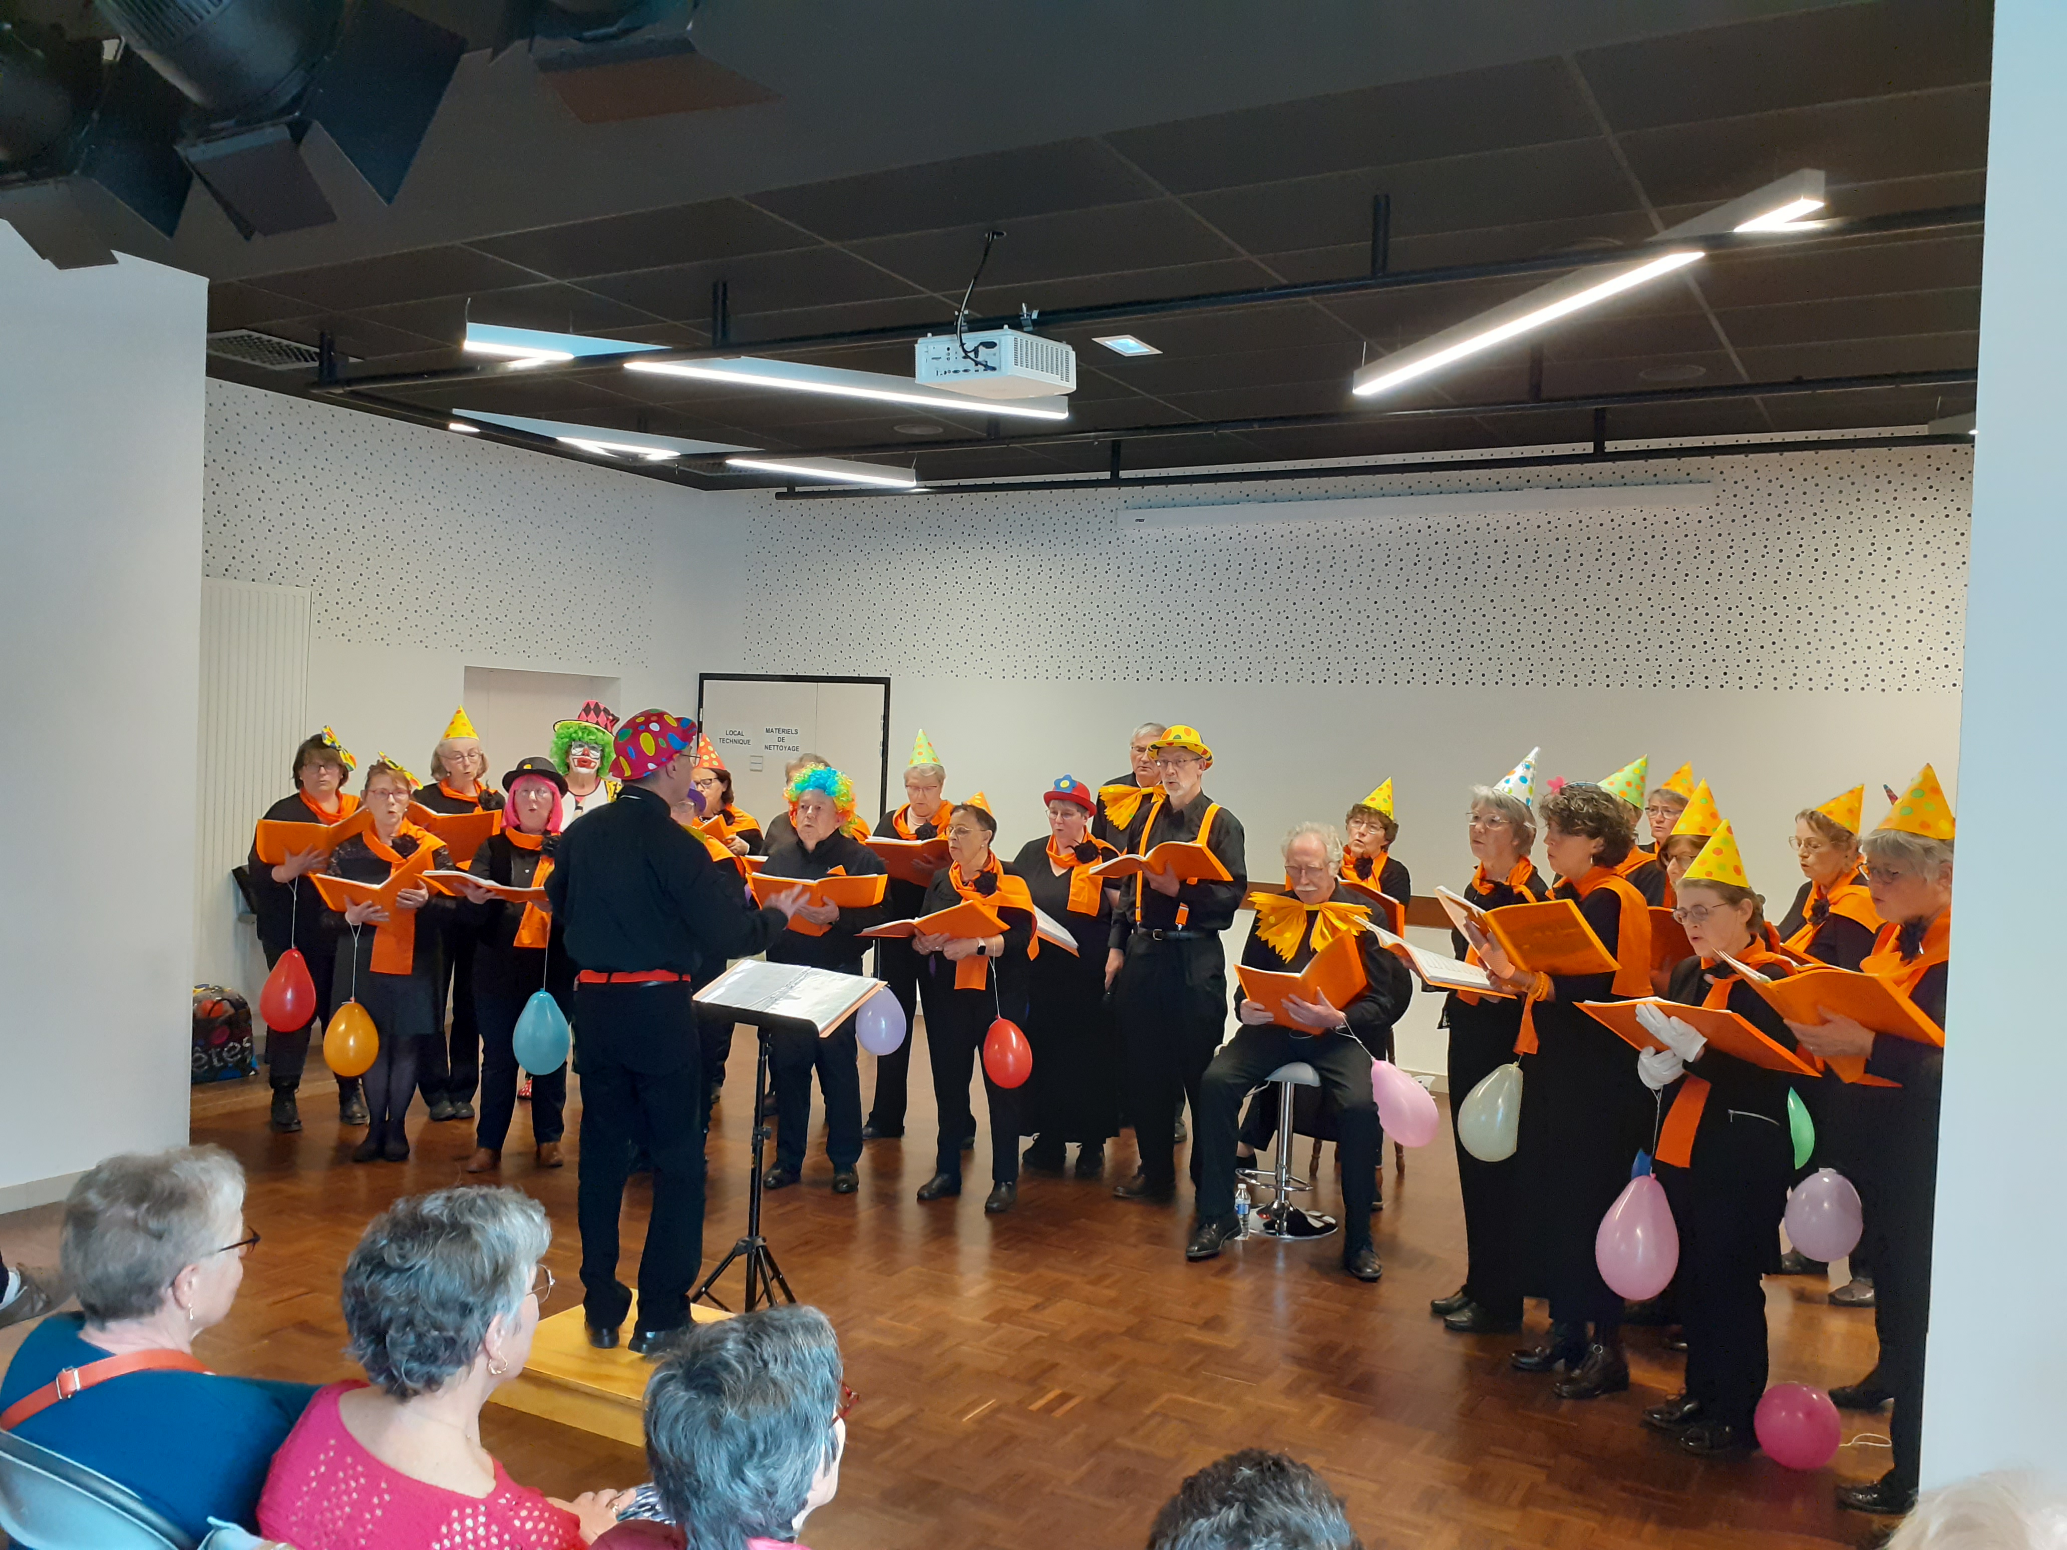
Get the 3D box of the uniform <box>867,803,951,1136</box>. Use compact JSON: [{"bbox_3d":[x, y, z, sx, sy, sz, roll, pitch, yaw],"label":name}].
[{"bbox_3d":[-0.496,0.848,7.030,0.490,1.420,0.360,2,1,7],"label":"uniform"}]

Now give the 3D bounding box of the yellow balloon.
[{"bbox_3d":[-2.618,1.014,6.194,0.215,0.295,0.215,2,1,0],"label":"yellow balloon"}]

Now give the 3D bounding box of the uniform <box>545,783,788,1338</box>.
[{"bbox_3d":[-0.999,0.752,4.326,0.500,1.460,0.460,3,2,37],"label":"uniform"}]

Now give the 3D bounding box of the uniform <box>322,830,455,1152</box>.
[{"bbox_3d":[-2.558,0.855,6.394,0.500,1.270,0.400,2,1,-14],"label":"uniform"}]

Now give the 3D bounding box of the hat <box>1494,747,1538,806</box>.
[{"bbox_3d":[1.539,0.004,5.150,0.145,0.175,0.145,25,-18,6],"label":"hat"}]

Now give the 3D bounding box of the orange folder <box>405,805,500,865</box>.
[{"bbox_3d":[-2.477,0.250,6.832,0.450,0.290,0.120,-1,42,-5],"label":"orange folder"}]

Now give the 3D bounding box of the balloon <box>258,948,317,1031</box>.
[{"bbox_3d":[-3.120,0.899,6.750,0.215,0.335,0.215,5,0,-25],"label":"balloon"}]

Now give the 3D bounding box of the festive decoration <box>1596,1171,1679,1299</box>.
[{"bbox_3d":[1.536,1.175,4.101,0.210,0.325,0.210,2,1,0],"label":"festive decoration"}]

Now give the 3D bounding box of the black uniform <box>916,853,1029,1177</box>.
[{"bbox_3d":[-0.231,0.938,6.240,0.440,1.270,0.300,3,2,30],"label":"black uniform"}]

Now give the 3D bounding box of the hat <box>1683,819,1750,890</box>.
[{"bbox_3d":[1.784,0.206,4.200,0.160,0.175,0.160,11,-5,-30],"label":"hat"}]

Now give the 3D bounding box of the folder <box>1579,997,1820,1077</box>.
[{"bbox_3d":[1.579,0.619,3.851,0.310,0.050,0.480,33,-18,-21],"label":"folder"}]

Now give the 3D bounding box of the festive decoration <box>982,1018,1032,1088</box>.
[{"bbox_3d":[-0.095,1.028,5.950,0.185,0.262,0.185,-7,0,-1],"label":"festive decoration"}]

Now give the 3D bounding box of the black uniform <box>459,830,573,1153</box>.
[{"bbox_3d":[-2.023,0.857,6.360,0.480,1.280,0.360,2,1,-21],"label":"black uniform"}]

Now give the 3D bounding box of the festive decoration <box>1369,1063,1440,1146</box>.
[{"bbox_3d":[1.276,1.141,5.600,0.210,0.325,0.210,-30,0,11],"label":"festive decoration"}]

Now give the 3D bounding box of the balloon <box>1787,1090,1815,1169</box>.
[{"bbox_3d":[2.518,1.171,5.400,0.205,0.310,0.205,3,1,25],"label":"balloon"}]

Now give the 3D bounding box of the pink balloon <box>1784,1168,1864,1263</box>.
[{"bbox_3d":[2.000,1.116,4.080,0.205,0.240,0.205,2,1,0],"label":"pink balloon"}]

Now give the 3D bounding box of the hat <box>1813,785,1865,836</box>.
[{"bbox_3d":[2.735,0.116,5.480,0.160,0.170,0.160,31,-21,0],"label":"hat"}]

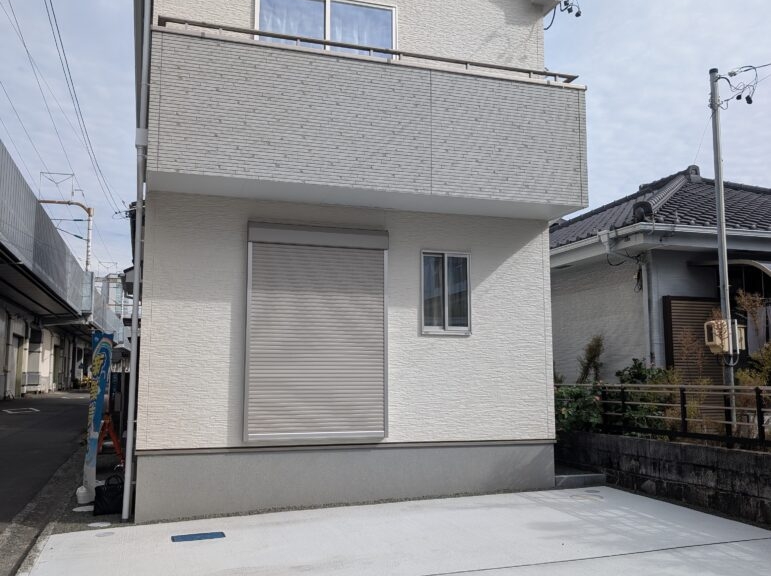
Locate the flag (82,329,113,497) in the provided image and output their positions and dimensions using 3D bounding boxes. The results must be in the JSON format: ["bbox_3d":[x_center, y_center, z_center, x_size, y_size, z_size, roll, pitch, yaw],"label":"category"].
[{"bbox_3d":[-3.264,1.427,8.087,0.120,1.850,0.500,-2,-7,18],"label":"flag"}]

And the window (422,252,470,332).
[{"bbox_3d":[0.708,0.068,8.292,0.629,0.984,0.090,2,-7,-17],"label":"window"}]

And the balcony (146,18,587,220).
[{"bbox_3d":[-0.074,-1.736,7.814,4.770,1.570,0.830,2,-7,-17],"label":"balcony"}]

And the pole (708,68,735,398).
[{"bbox_3d":[3.869,-0.400,8.120,0.100,4.400,0.100,2,-7,-17],"label":"pole"}]

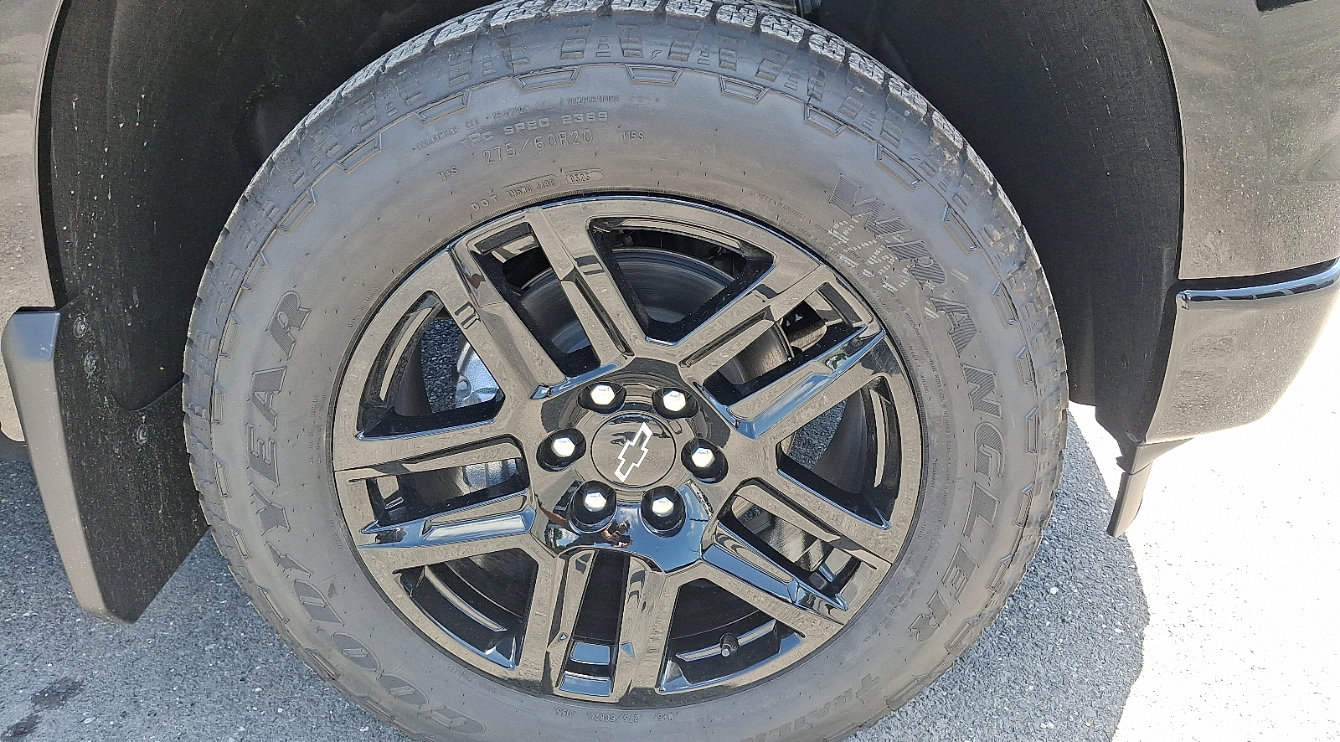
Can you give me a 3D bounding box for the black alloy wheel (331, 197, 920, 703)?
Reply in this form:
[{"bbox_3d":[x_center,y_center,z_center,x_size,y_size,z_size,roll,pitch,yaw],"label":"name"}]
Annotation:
[{"bbox_3d":[-0.041,0.059,1.004,0.546,0.546,0.220,0,24,-1],"label":"black alloy wheel"}]

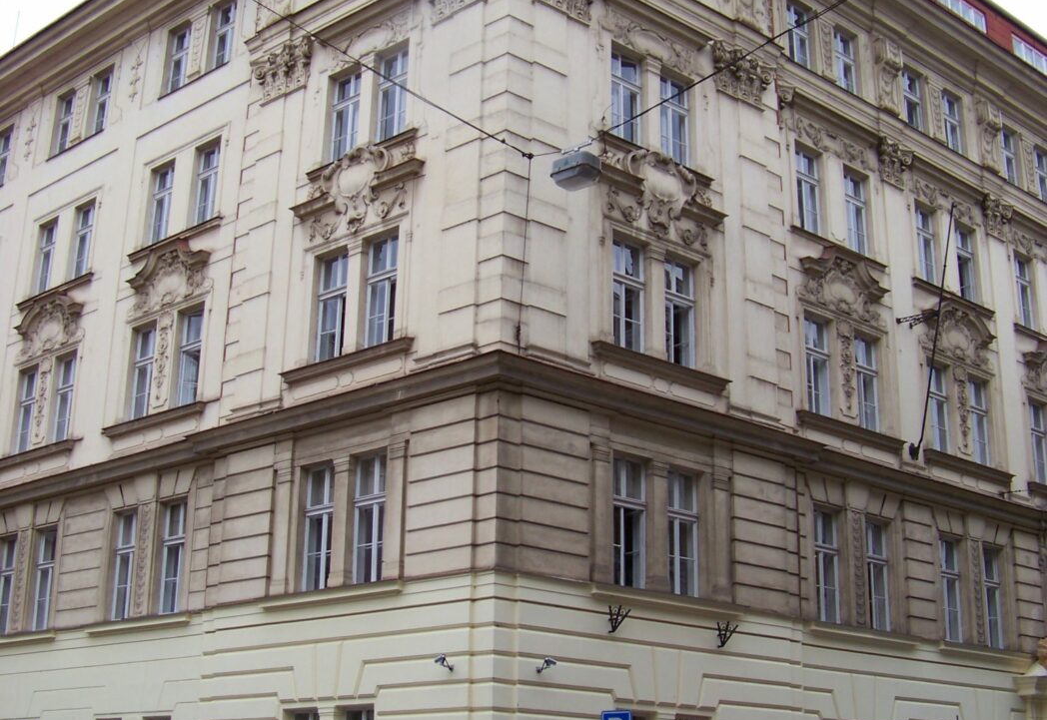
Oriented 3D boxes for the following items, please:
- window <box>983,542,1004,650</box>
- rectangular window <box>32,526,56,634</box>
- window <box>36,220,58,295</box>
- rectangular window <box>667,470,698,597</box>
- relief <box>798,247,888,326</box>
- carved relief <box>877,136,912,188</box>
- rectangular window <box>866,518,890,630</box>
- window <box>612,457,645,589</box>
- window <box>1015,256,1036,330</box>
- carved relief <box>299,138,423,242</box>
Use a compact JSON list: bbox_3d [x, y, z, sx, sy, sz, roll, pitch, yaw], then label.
[{"bbox_3d":[10.609,5.398,33.047,0.872,2.366,0.180,16,-23,-39],"label":"window"},{"bbox_3d":[-10.336,4.810,31.901,0.900,2.240,0.200,-15,-23,41],"label":"rectangular window"},{"bbox_3d":[-11.481,-2.393,35.399,0.880,1.920,0.200,-15,-23,41],"label":"window"},{"bbox_3d":[2.721,3.070,25.527,0.960,2.220,0.200,16,-23,-40],"label":"rectangular window"},{"bbox_3d":[6.749,-1.634,30.526,3.100,1.220,0.380,16,-23,-39],"label":"relief"},{"bbox_3d":[8.504,-4.459,33.244,1.080,1.080,0.300,16,-23,-40],"label":"carved relief"},{"bbox_3d":[7.201,4.397,29.801,0.930,2.230,0.180,16,-23,-40],"label":"rectangular window"},{"bbox_3d":[1.706,2.793,24.687,0.950,2.170,0.180,16,-23,-40],"label":"window"},{"bbox_3d":[12.534,-1.699,36.643,0.960,1.870,0.180,16,-23,-40],"label":"window"},{"bbox_3d":[-3.057,-3.187,27.110,3.389,1.691,0.420,-15,-23,41],"label":"carved relief"}]

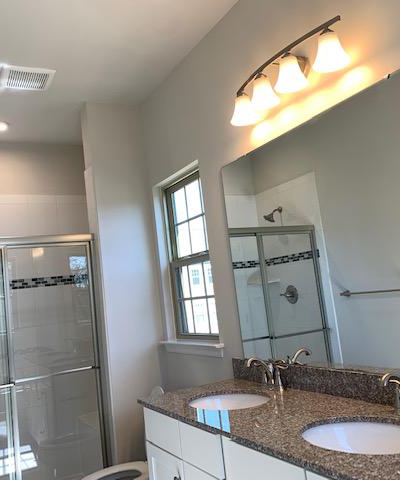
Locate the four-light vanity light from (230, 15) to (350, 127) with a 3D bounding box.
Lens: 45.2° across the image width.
[{"bbox_3d":[0.335,-0.654,1.952,0.205,0.162,0.686,-3,-7,-29],"label":"four-light vanity light"}]

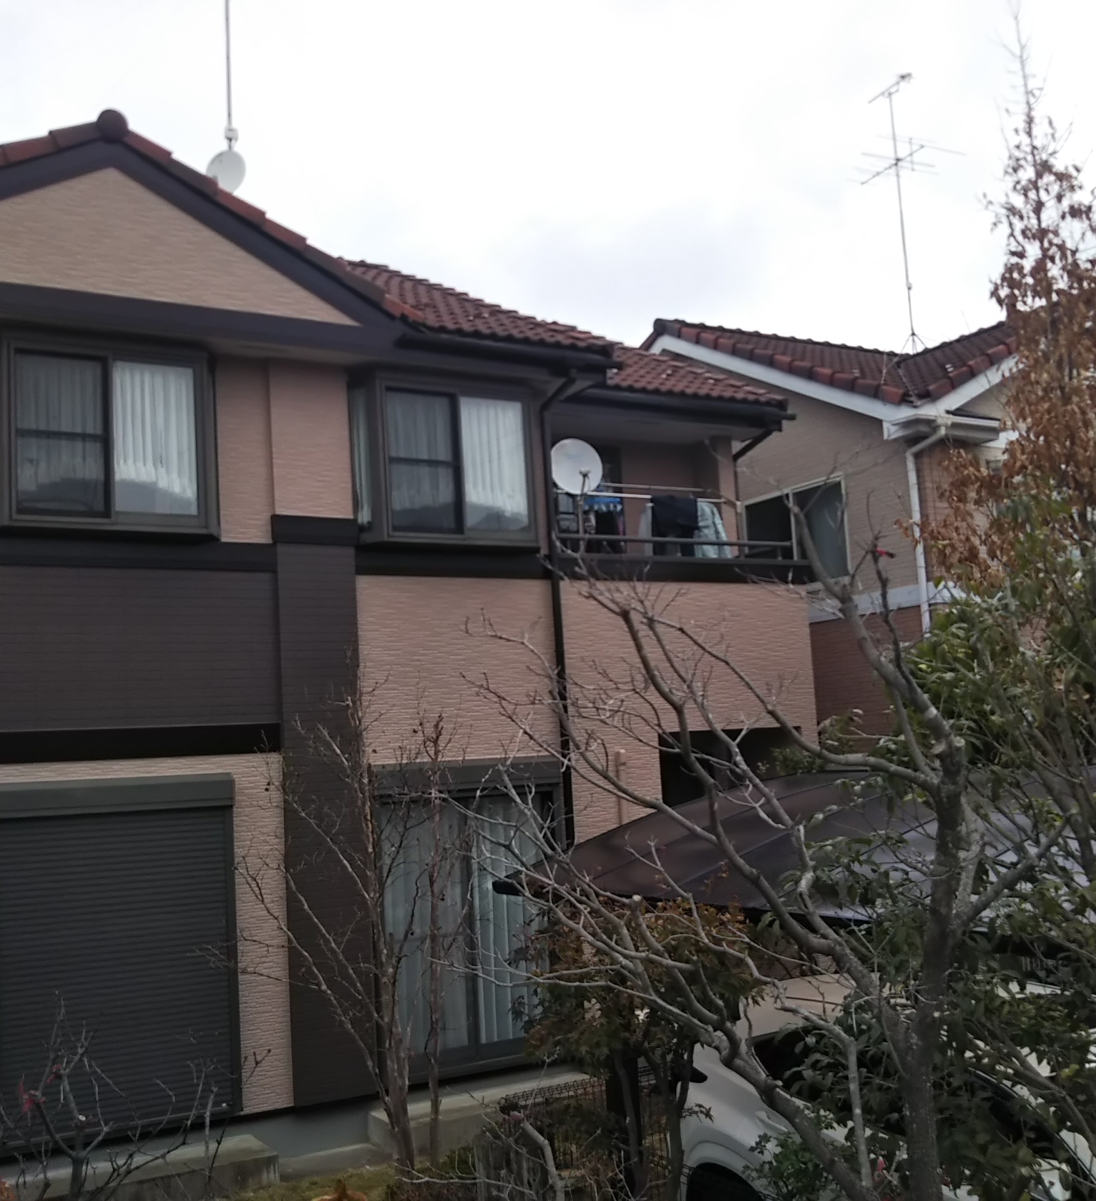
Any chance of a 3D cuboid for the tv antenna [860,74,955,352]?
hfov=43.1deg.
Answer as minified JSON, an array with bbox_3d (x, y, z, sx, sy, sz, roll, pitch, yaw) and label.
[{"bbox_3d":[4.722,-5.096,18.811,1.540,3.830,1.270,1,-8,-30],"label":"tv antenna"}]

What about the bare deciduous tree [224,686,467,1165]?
[{"bbox_3d":[-1.330,2.293,9.609,1.600,3.200,1.400,-2,-6,-7],"label":"bare deciduous tree"}]

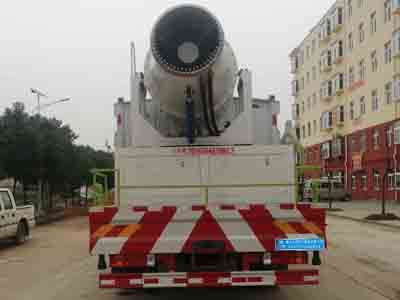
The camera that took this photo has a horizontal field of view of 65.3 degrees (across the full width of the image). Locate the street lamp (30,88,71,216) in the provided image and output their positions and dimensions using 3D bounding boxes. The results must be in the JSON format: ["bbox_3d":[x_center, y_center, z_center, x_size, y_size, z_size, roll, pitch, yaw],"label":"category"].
[{"bbox_3d":[-7.585,0.143,15.891,1.838,6.360,0.700,0,-6,-4],"label":"street lamp"}]

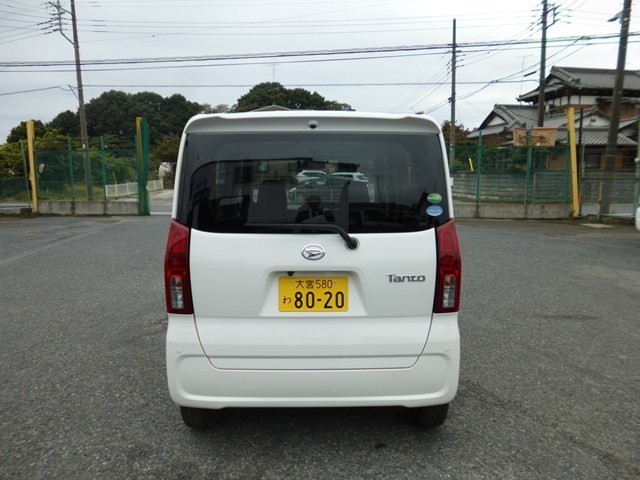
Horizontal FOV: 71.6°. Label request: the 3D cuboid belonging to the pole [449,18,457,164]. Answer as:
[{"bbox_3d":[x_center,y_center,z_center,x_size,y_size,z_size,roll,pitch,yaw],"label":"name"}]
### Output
[{"bbox_3d":[8.250,-7.720,27.500,0.330,11.400,0.330,0,7,0],"label":"pole"}]

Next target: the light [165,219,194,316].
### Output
[{"bbox_3d":[-0.680,0.125,2.150,0.160,0.460,0.170,0,7,0],"label":"light"}]

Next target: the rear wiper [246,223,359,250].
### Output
[{"bbox_3d":[-0.080,-0.017,2.070,0.525,0.130,0.070,0,7,0],"label":"rear wiper"}]

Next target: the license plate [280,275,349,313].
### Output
[{"bbox_3d":[-0.030,0.259,2.113,0.330,0.166,0.020,0,-2,0],"label":"license plate"}]

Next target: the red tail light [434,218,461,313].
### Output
[{"bbox_3d":[0.617,0.120,2.150,0.157,0.460,0.170,0,7,0],"label":"red tail light"}]

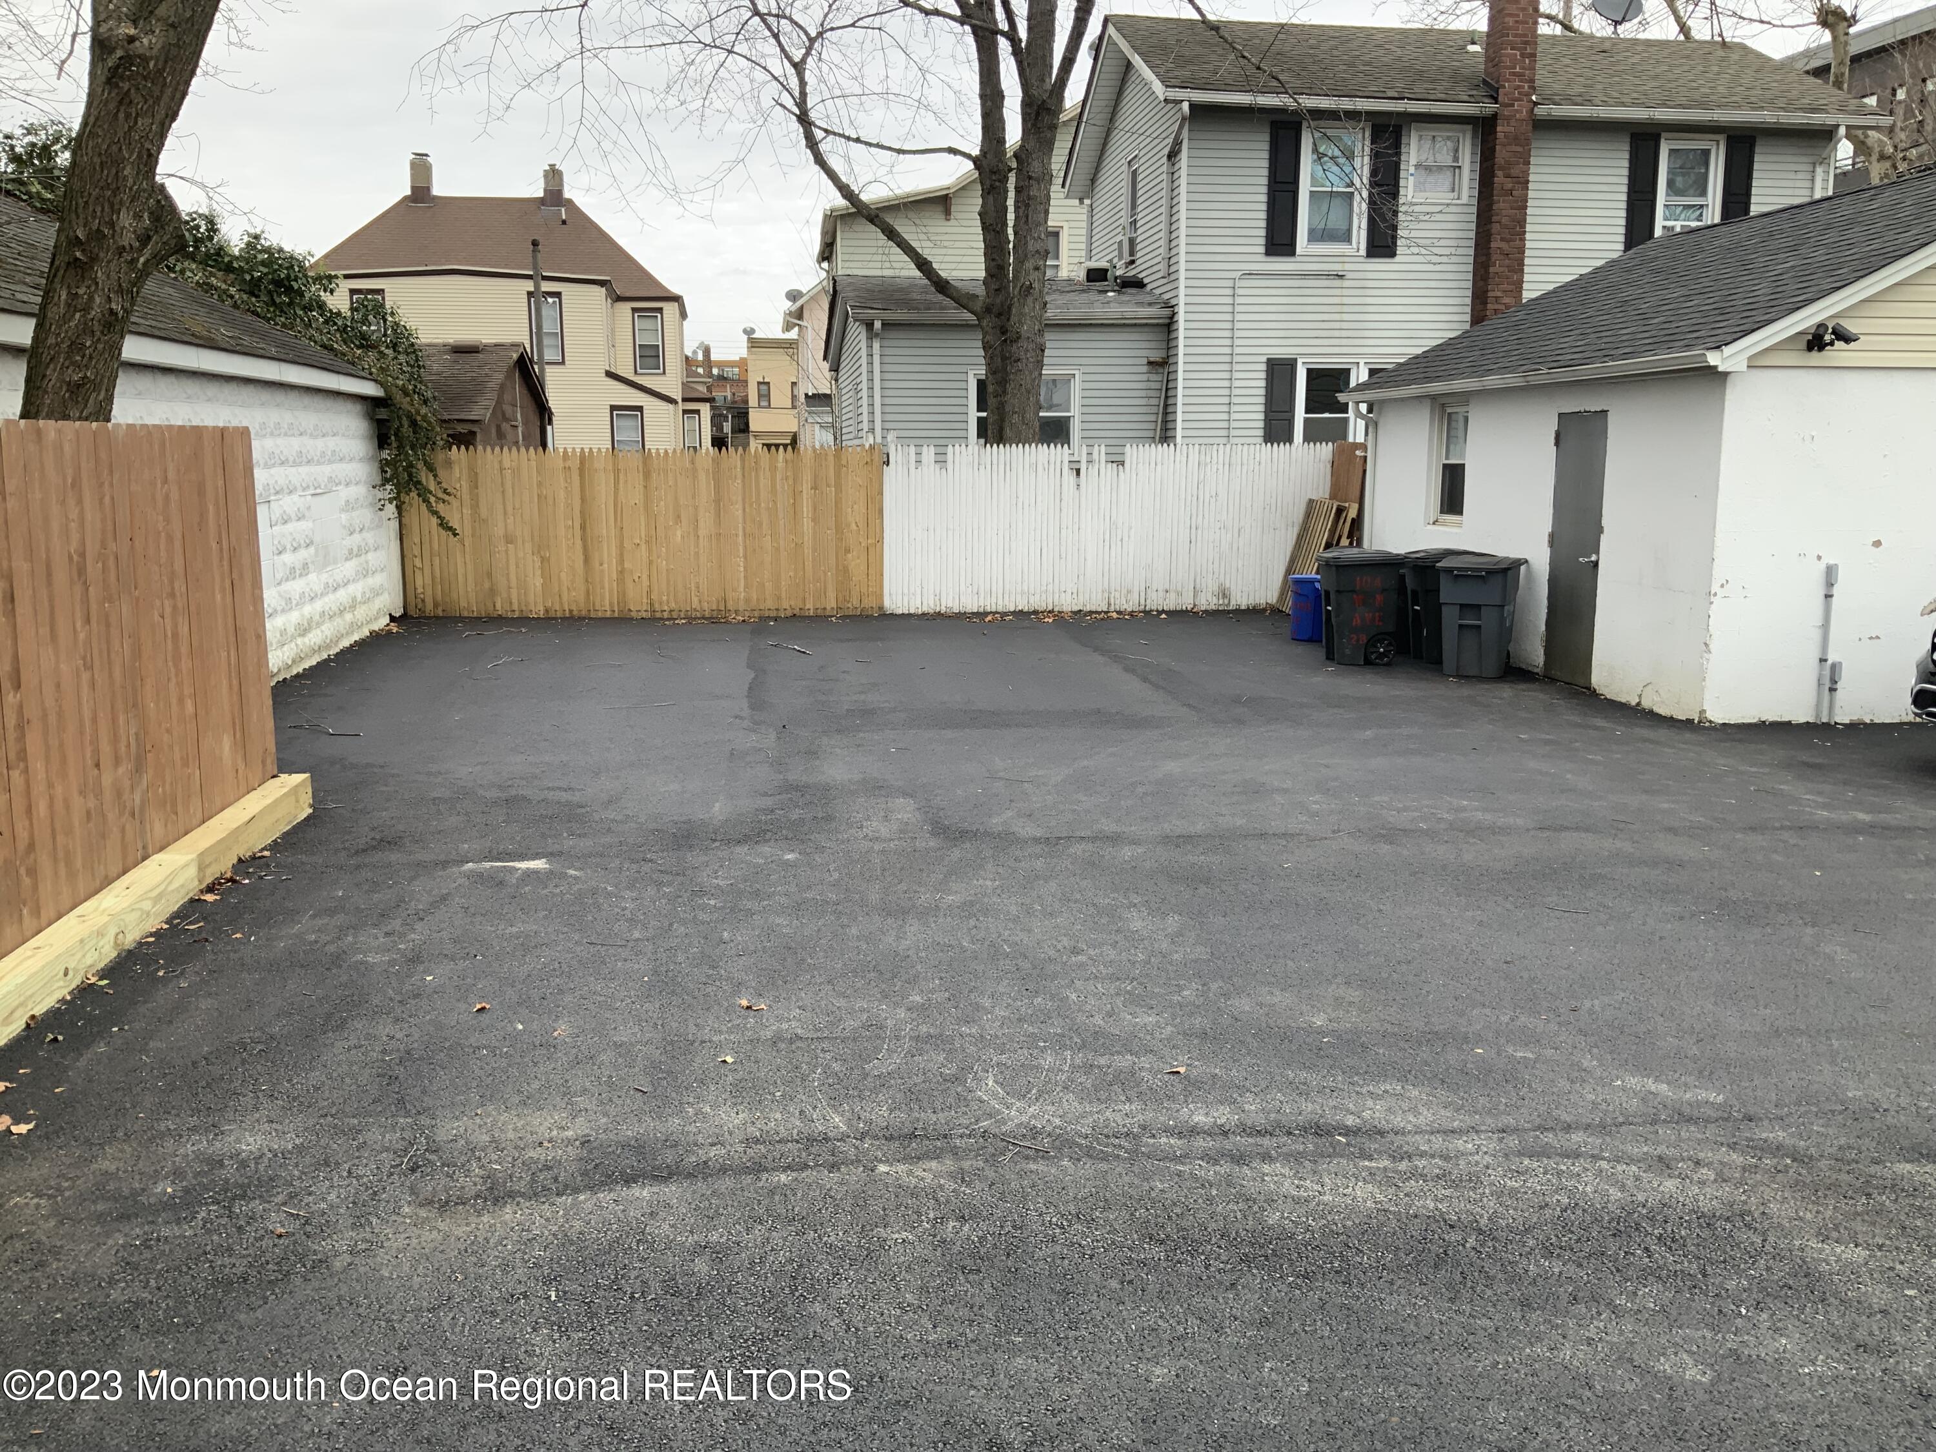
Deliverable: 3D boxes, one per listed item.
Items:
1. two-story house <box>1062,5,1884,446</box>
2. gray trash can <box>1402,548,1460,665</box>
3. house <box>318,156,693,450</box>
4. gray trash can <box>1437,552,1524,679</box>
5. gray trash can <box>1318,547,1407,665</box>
[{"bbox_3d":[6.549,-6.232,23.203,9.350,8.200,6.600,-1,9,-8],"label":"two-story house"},{"bbox_3d":[4.167,-1.055,14.015,0.660,0.950,0.560,-1,9,-6],"label":"gray trash can"},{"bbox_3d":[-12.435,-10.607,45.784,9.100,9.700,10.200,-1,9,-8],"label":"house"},{"bbox_3d":[4.147,-0.891,13.069,0.570,0.930,0.700,5,11,29],"label":"gray trash can"},{"bbox_3d":[3.377,-1.036,13.916,0.660,0.950,0.560,-1,9,-6],"label":"gray trash can"}]

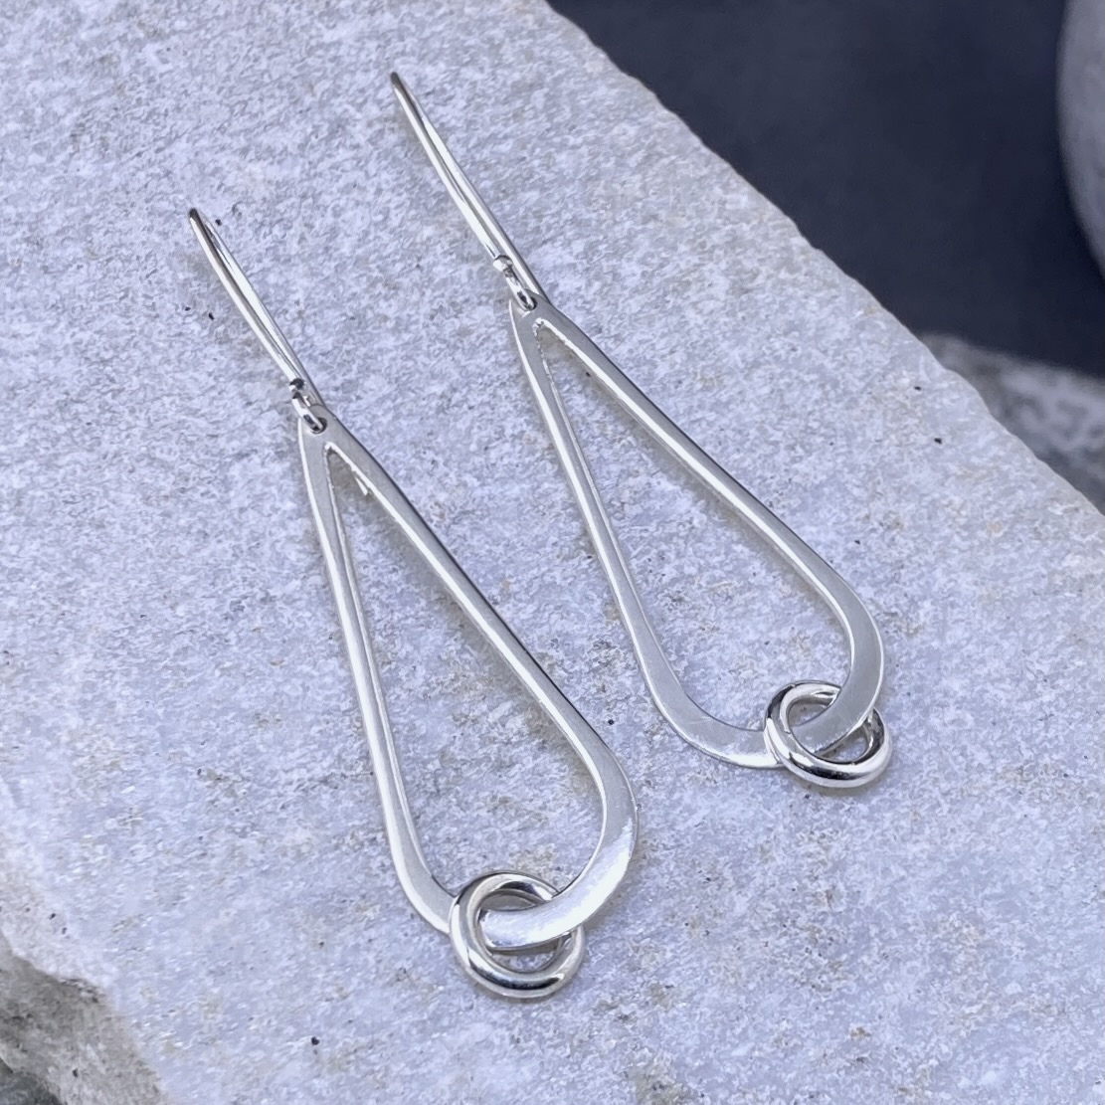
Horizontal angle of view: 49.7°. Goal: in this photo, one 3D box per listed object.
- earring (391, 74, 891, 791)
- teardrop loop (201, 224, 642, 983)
[{"bbox_3d":[0.003,-0.015,0.095,0.015,0.008,0.077,-24,61,-6],"label":"earring"},{"bbox_3d":[-0.013,-0.003,0.091,0.016,0.008,0.073,-23,61,-5],"label":"teardrop loop"}]

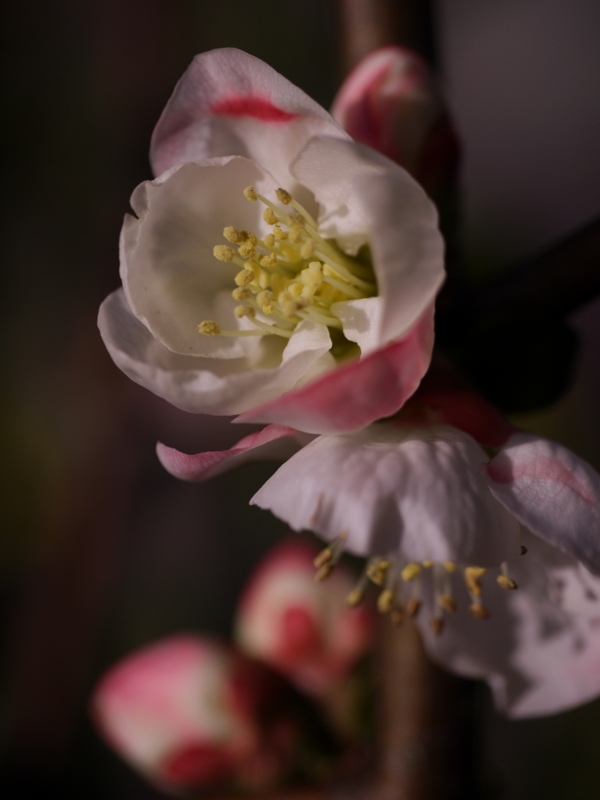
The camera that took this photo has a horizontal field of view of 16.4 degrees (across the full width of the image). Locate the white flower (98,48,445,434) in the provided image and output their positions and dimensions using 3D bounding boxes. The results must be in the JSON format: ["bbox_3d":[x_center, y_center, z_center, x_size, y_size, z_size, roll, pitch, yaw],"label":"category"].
[{"bbox_3d":[-0.003,-0.017,0.222,0.034,0.038,0.026,-9,-7,24],"label":"white flower"}]

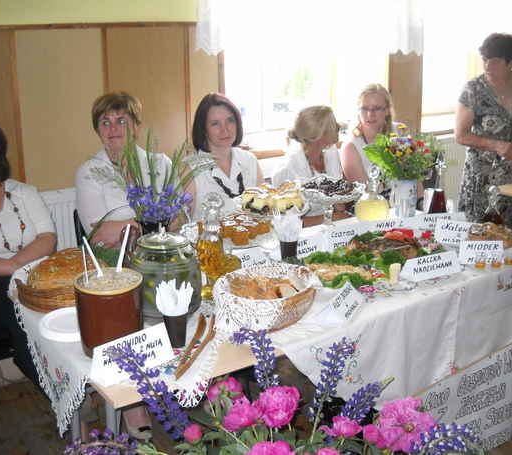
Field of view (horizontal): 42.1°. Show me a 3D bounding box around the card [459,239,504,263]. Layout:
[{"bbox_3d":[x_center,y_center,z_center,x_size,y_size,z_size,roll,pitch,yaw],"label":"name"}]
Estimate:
[{"bbox_3d":[0.874,0.090,2.604,0.166,0.094,0.065,-1,16,2],"label":"card"}]

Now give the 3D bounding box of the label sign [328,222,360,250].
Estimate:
[{"bbox_3d":[0.369,0.033,2.834,0.160,0.100,0.065,-9,18,-25],"label":"label sign"}]

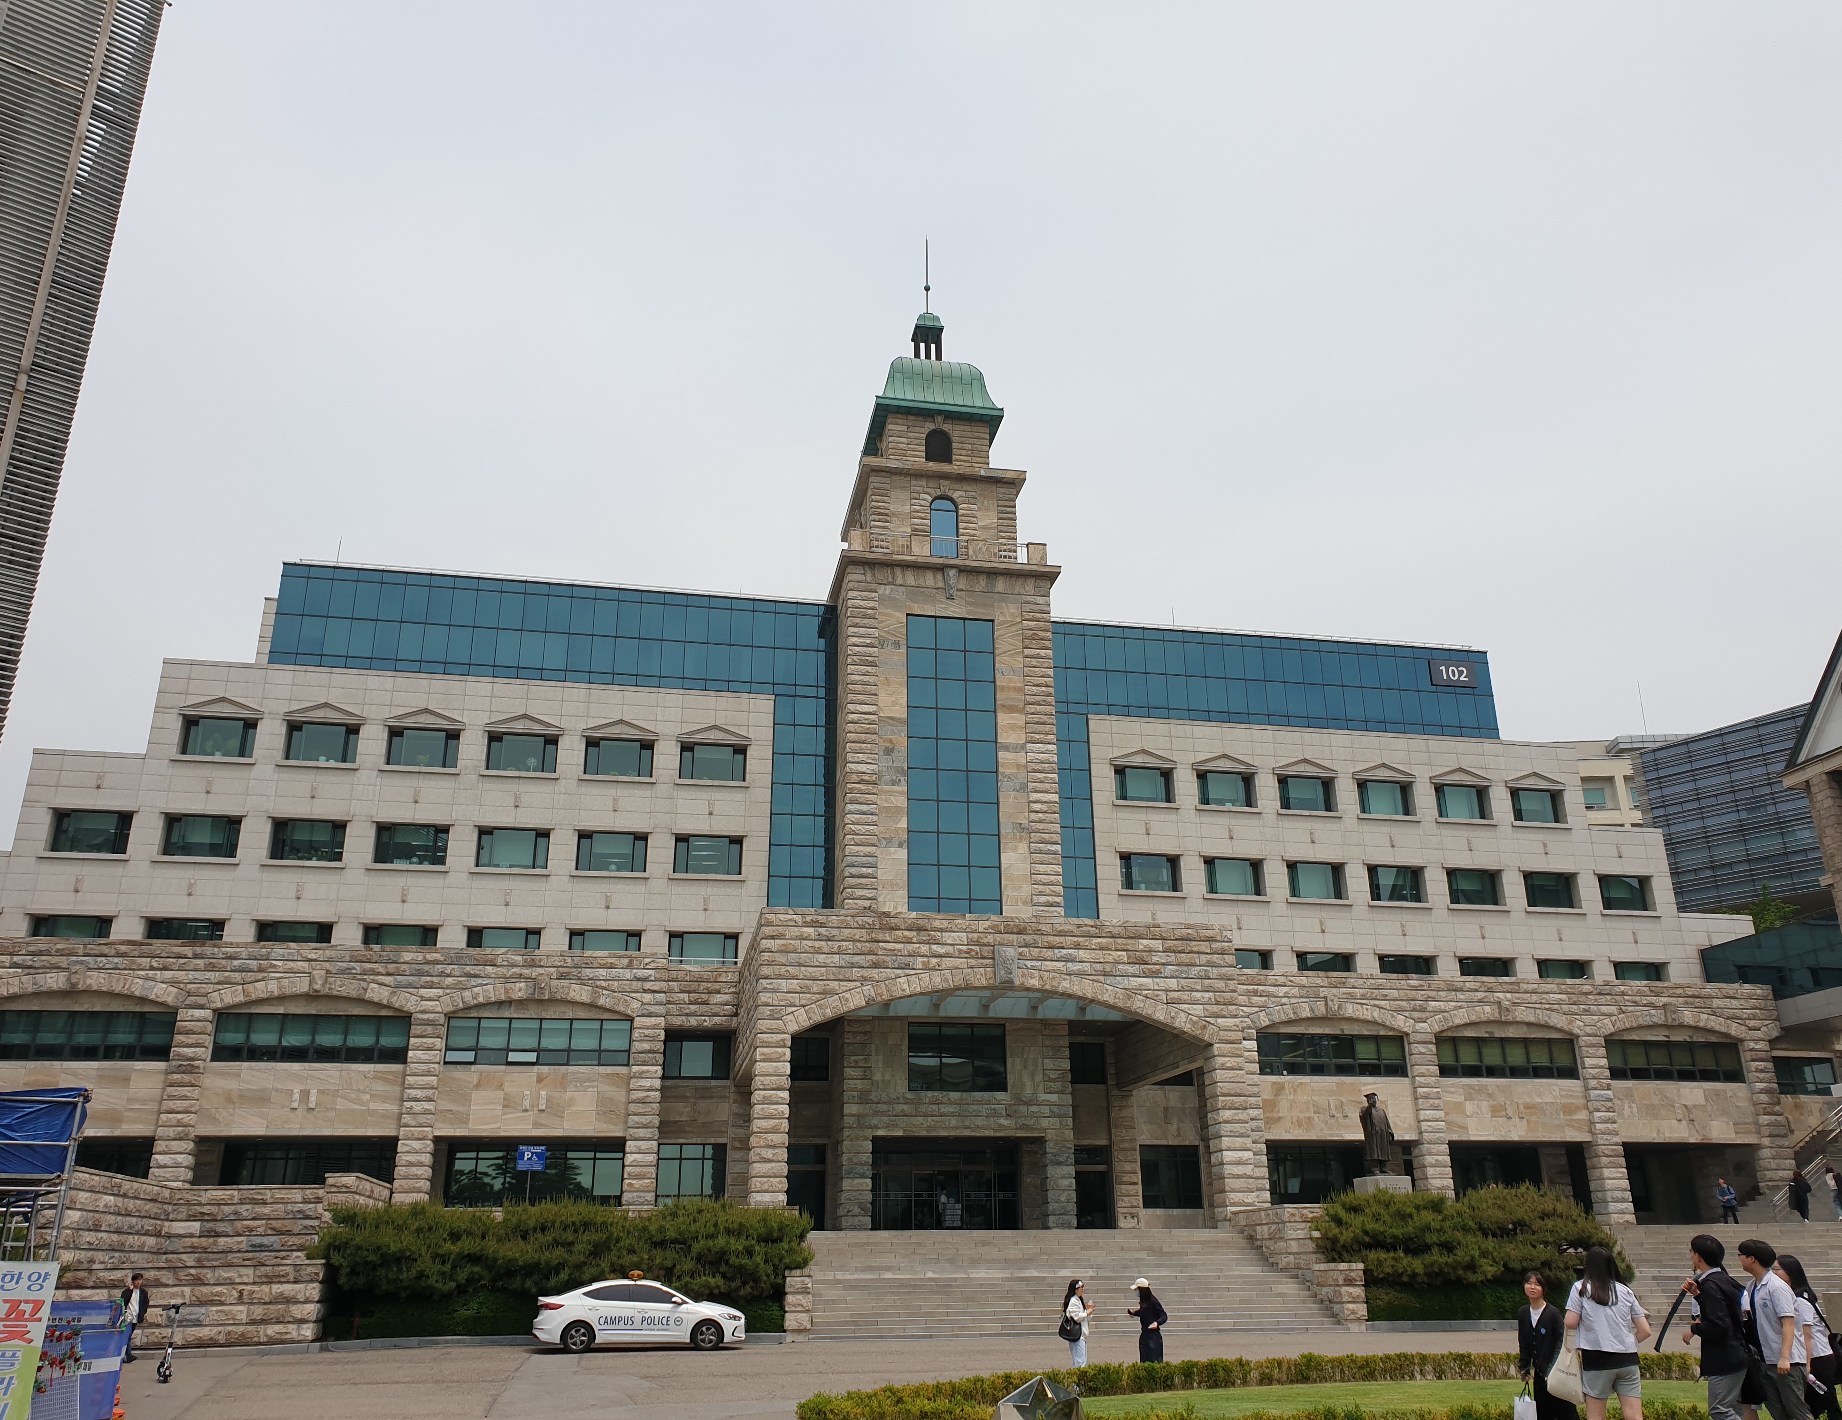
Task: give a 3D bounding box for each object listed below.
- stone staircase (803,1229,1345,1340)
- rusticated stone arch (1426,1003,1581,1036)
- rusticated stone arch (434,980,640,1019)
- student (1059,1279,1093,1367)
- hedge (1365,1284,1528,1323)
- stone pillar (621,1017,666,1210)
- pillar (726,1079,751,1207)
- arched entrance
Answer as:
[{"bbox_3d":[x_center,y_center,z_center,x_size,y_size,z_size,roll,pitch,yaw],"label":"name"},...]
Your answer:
[{"bbox_3d":[3.307,14.872,37.280,13.140,2.460,6.800,3,-21,-10],"label":"stone staircase"},{"bbox_3d":[21.760,11.609,53.145,6.480,1.220,0.600,3,-20,-11],"label":"rusticated stone arch"},{"bbox_3d":[-12.666,9.731,47.639,6.653,1.405,0.700,3,-21,-10],"label":"rusticated stone arch"},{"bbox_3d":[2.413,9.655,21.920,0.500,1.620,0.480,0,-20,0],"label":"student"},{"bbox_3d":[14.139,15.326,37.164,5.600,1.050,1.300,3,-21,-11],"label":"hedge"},{"bbox_3d":[-9.258,13.729,47.649,1.060,6.500,1.000,3,-21,-11],"label":"stone pillar"},{"bbox_3d":[-6.175,15.691,50.017,0.940,4.700,0.750,3,-21,-10],"label":"pillar"},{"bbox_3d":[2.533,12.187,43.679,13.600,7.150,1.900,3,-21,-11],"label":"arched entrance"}]

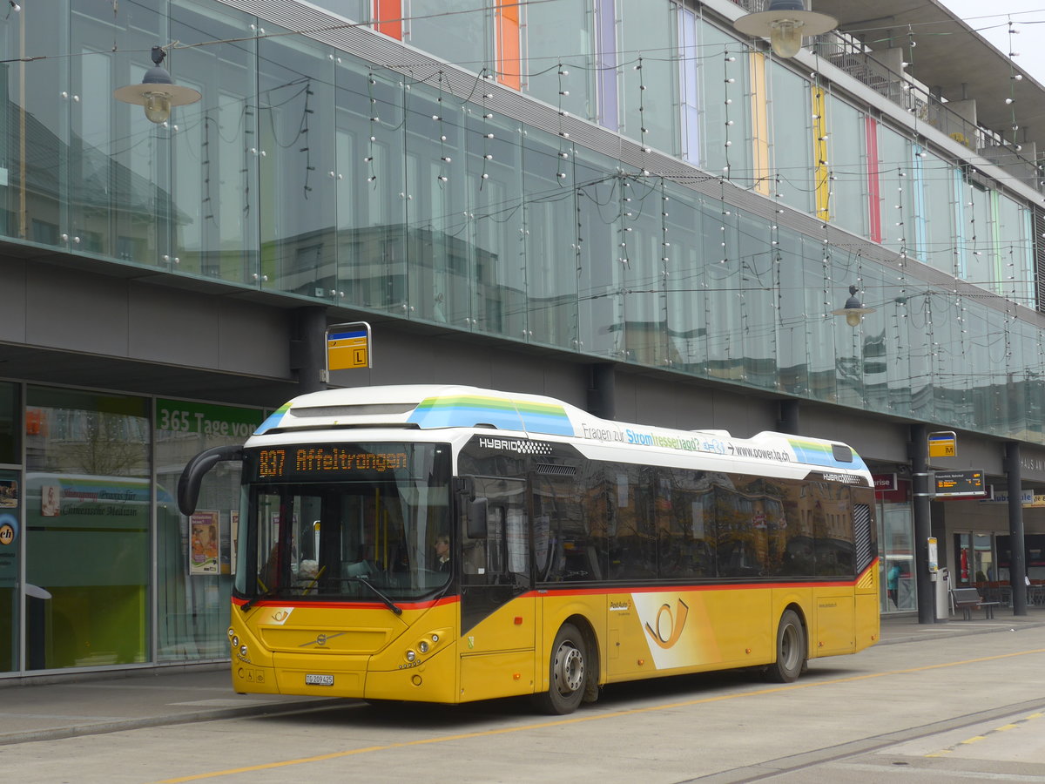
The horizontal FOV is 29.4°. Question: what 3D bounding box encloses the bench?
[{"bbox_3d":[11.491,5.366,50.413,0.620,0.800,2.000,-4,-6,29],"label":"bench"}]

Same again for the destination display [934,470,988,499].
[{"bbox_3d":[10.282,2.135,46.665,1.230,0.620,0.200,-4,-6,29],"label":"destination display"}]

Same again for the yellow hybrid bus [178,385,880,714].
[{"bbox_3d":[1.063,1.998,24.649,2.780,3.380,12.280,-2,-5,30],"label":"yellow hybrid bus"}]

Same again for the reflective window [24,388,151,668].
[{"bbox_3d":[-5.553,1.751,25.660,0.100,3.535,2.371,-4,-6,29],"label":"reflective window"}]

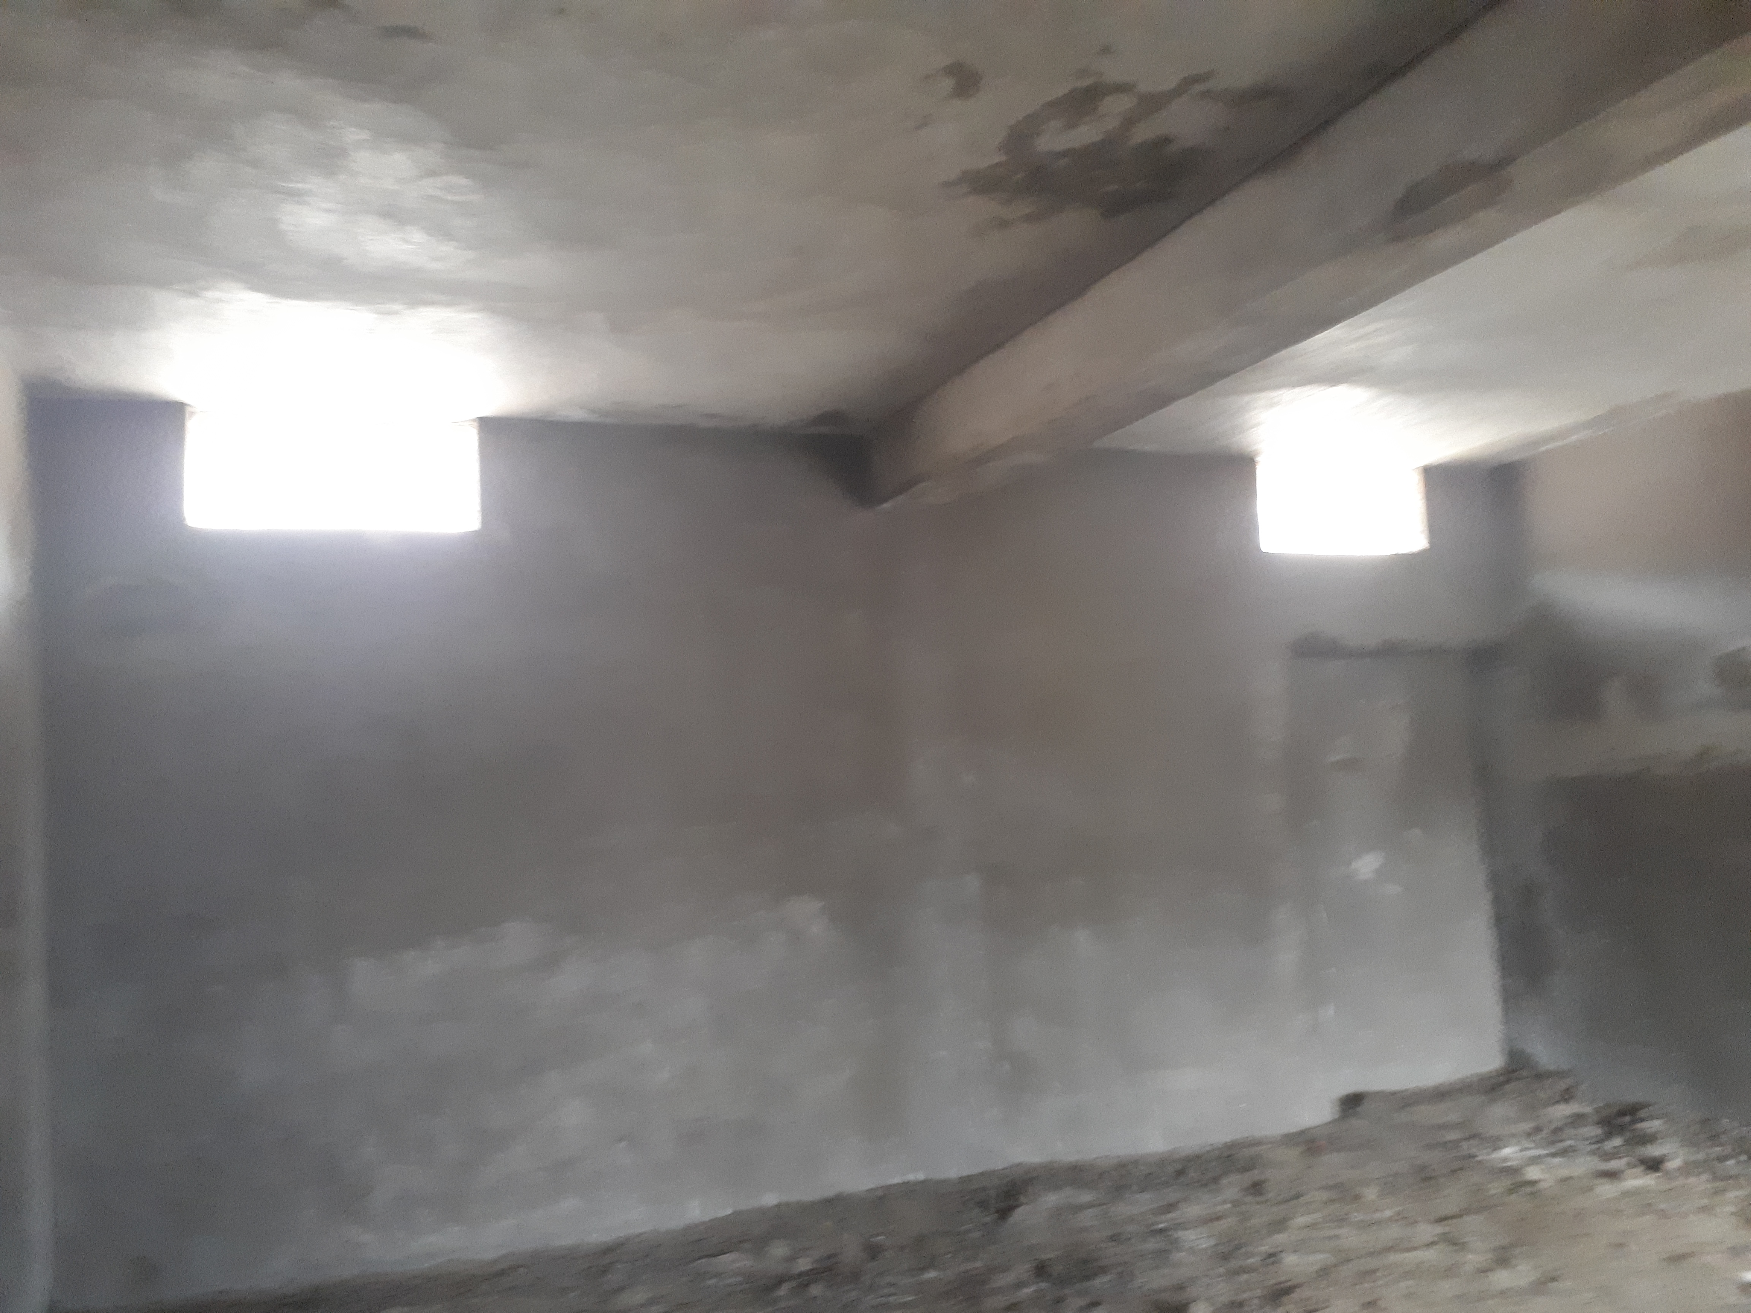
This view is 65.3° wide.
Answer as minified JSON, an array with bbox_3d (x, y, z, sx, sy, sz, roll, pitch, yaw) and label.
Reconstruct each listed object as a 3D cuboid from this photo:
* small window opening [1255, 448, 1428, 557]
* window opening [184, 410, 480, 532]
[{"bbox_3d":[2.156,-0.685,6.454,0.969,0.436,0.220,-1,-6,-22],"label":"small window opening"},{"bbox_3d":[-1.906,-0.640,4.842,0.951,0.426,0.220,-1,-6,-22],"label":"window opening"}]

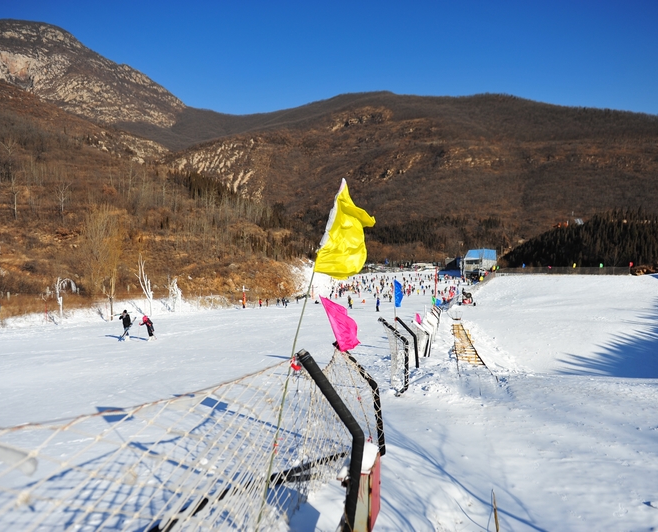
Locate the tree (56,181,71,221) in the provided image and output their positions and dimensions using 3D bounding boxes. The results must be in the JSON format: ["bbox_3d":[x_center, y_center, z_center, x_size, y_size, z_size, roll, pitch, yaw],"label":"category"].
[{"bbox_3d":[-59.786,-14.524,120.000,3.600,9.000,3.400,0,3,0],"label":"tree"}]

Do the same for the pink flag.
[{"bbox_3d":[0.124,0.692,6.300,0.460,0.650,0.200,0,3,-6],"label":"pink flag"}]

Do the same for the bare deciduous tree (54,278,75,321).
[{"bbox_3d":[-24.723,3.143,50.000,1.900,4.200,1.600,0,3,0],"label":"bare deciduous tree"}]

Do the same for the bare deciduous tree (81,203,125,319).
[{"bbox_3d":[-22.952,-0.405,54.000,4.200,11.500,4.000,0,3,0],"label":"bare deciduous tree"}]

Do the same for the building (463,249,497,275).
[{"bbox_3d":[49.751,-0.394,175.000,8.000,10.300,8.700,2,4,40],"label":"building"}]

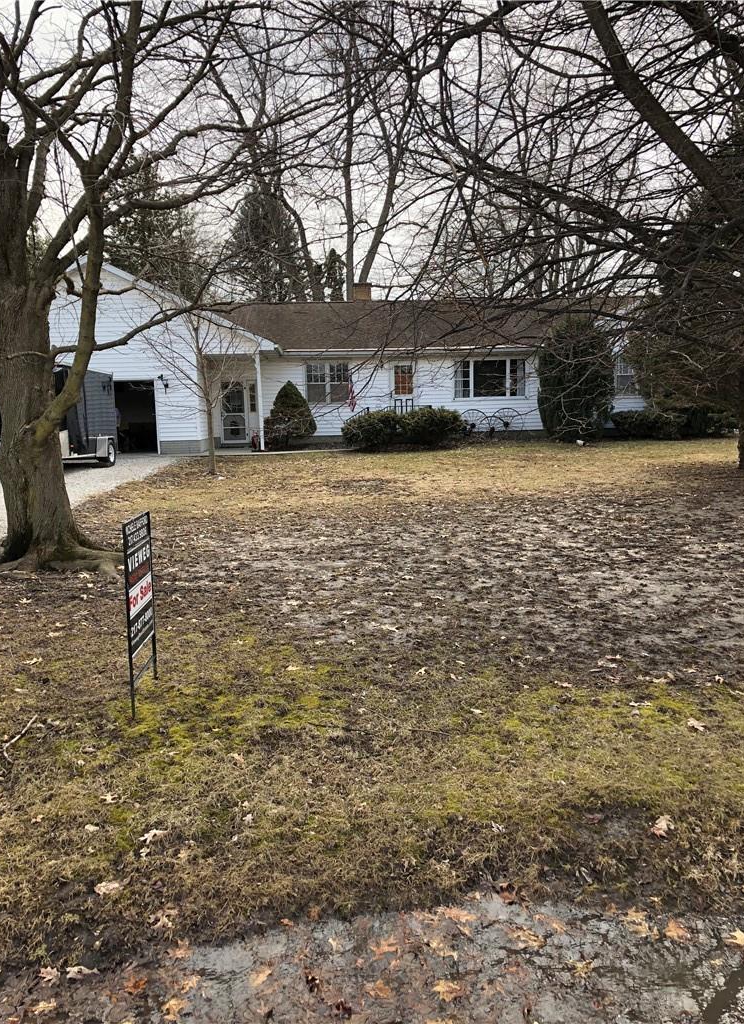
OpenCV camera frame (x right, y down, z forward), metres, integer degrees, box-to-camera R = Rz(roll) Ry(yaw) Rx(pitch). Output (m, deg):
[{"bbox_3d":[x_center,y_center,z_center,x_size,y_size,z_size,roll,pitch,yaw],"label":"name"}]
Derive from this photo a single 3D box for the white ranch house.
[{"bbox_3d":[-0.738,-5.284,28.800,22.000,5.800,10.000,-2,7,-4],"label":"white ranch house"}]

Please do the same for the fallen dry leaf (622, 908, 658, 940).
[{"bbox_3d":[0.823,1.266,2.549,0.083,0.015,0.149,-2,8,-3],"label":"fallen dry leaf"}]

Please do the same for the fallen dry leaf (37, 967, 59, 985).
[{"bbox_3d":[-0.927,1.326,2.366,0.069,0.015,0.067,-1,8,0],"label":"fallen dry leaf"}]

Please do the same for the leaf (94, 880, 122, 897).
[{"bbox_3d":[-0.950,1.360,2.994,0.100,0.020,0.070,-1,7,0],"label":"leaf"}]

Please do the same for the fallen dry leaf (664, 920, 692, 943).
[{"bbox_3d":[0.920,1.269,2.513,0.073,0.015,0.095,-1,8,0],"label":"fallen dry leaf"}]

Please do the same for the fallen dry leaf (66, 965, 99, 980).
[{"bbox_3d":[-0.900,1.432,2.575,0.110,0.020,0.055,-1,7,6],"label":"fallen dry leaf"}]

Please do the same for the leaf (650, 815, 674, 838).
[{"bbox_3d":[1.176,1.254,3.308,0.085,0.025,0.140,2,8,25],"label":"leaf"}]

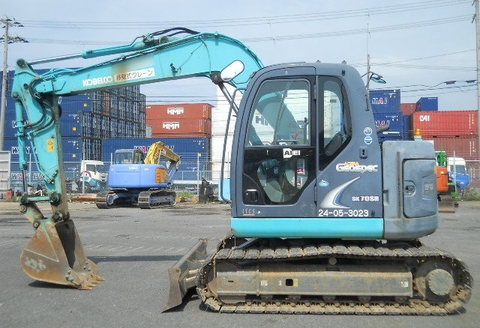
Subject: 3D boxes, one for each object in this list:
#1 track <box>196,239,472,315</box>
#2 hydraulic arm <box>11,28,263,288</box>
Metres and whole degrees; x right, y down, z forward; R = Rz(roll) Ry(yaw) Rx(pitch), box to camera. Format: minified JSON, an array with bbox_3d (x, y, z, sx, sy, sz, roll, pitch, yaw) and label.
[{"bbox_3d":[0.980,1.220,6.050,2.830,0.640,0.460,0,0,3],"label":"track"},{"bbox_3d":[-1.030,-0.090,7.230,3.700,3.260,0.750,0,0,3],"label":"hydraulic arm"}]

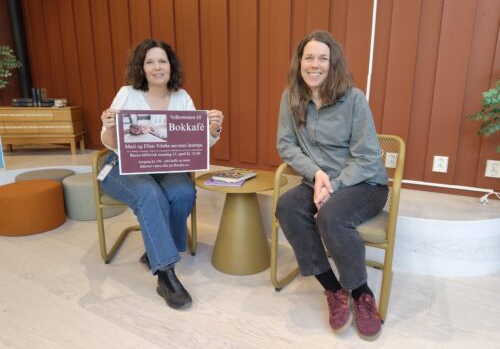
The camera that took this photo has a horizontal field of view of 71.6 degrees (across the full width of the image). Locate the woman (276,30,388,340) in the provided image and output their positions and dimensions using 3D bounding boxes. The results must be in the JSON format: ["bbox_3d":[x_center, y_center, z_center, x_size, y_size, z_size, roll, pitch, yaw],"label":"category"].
[{"bbox_3d":[0.394,-0.012,1.576,0.510,1.224,0.619,6,14,23],"label":"woman"}]

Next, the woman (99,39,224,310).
[{"bbox_3d":[-0.465,-0.076,1.823,0.620,1.234,0.837,-3,14,-14],"label":"woman"}]

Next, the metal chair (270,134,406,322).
[{"bbox_3d":[0.492,0.189,1.754,0.523,0.754,0.576,8,15,29],"label":"metal chair"}]

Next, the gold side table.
[{"bbox_3d":[-0.044,0.274,1.973,0.504,0.485,0.504,0,13,0],"label":"gold side table"}]

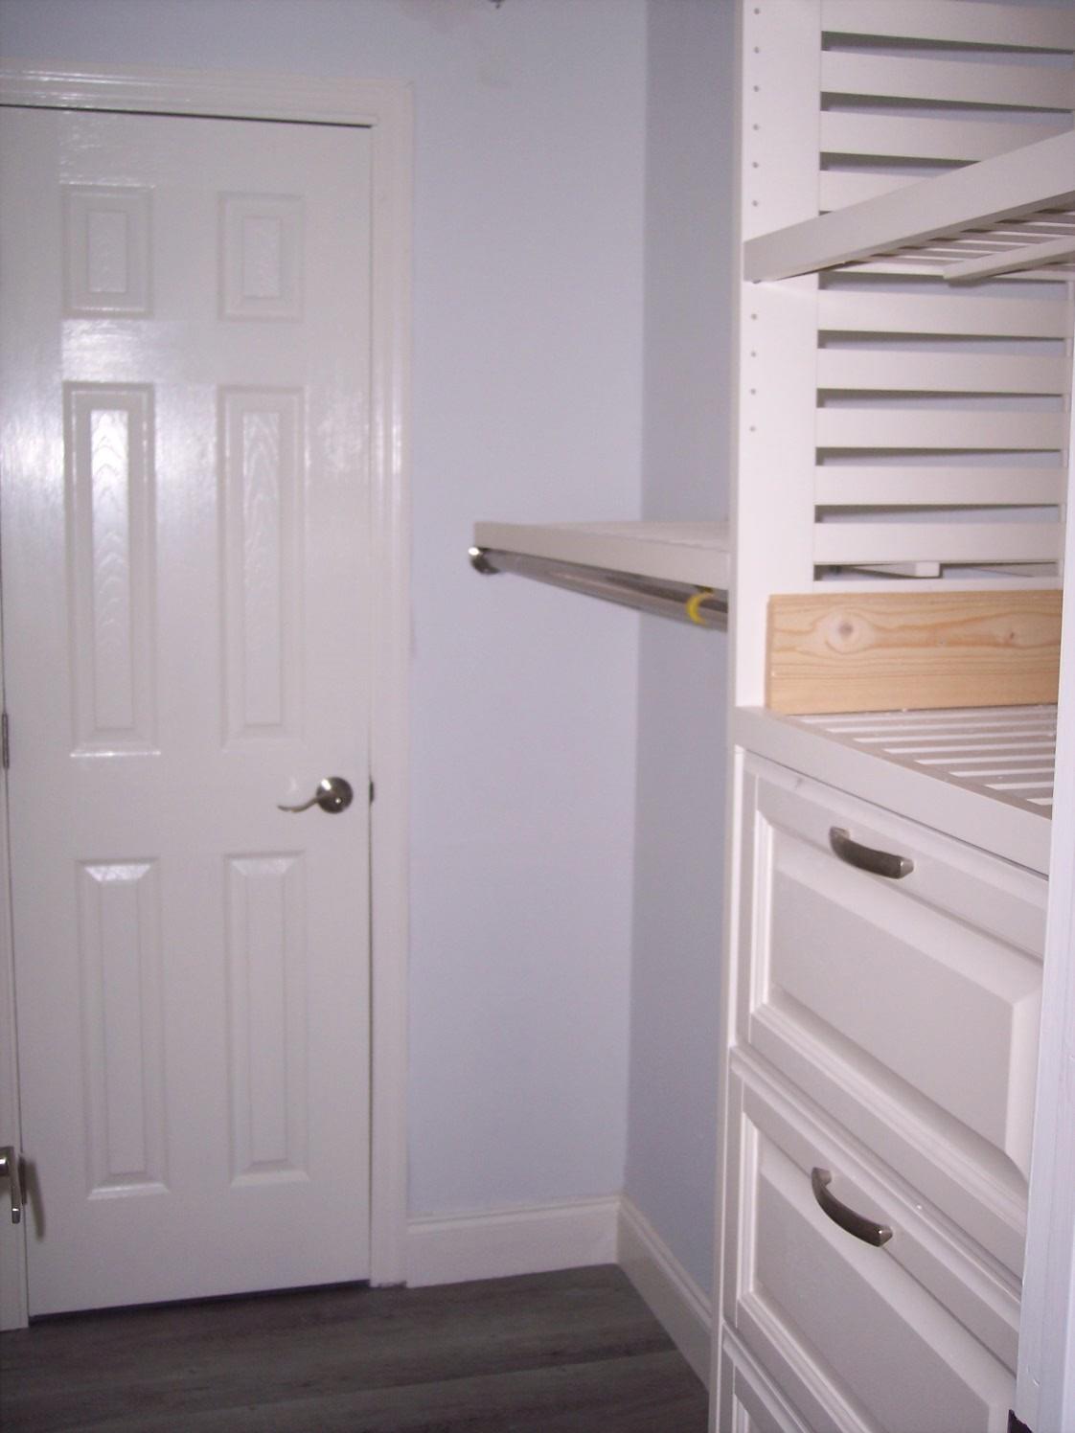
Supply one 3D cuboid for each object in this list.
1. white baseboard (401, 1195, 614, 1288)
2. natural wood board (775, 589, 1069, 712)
[{"bbox_3d":[-0.044,0.983,3.039,0.412,0.139,0.020,-2,9,-16],"label":"white baseboard"},{"bbox_3d":[0.377,-0.059,1.509,0.342,0.106,0.020,-2,9,-16],"label":"natural wood board"}]

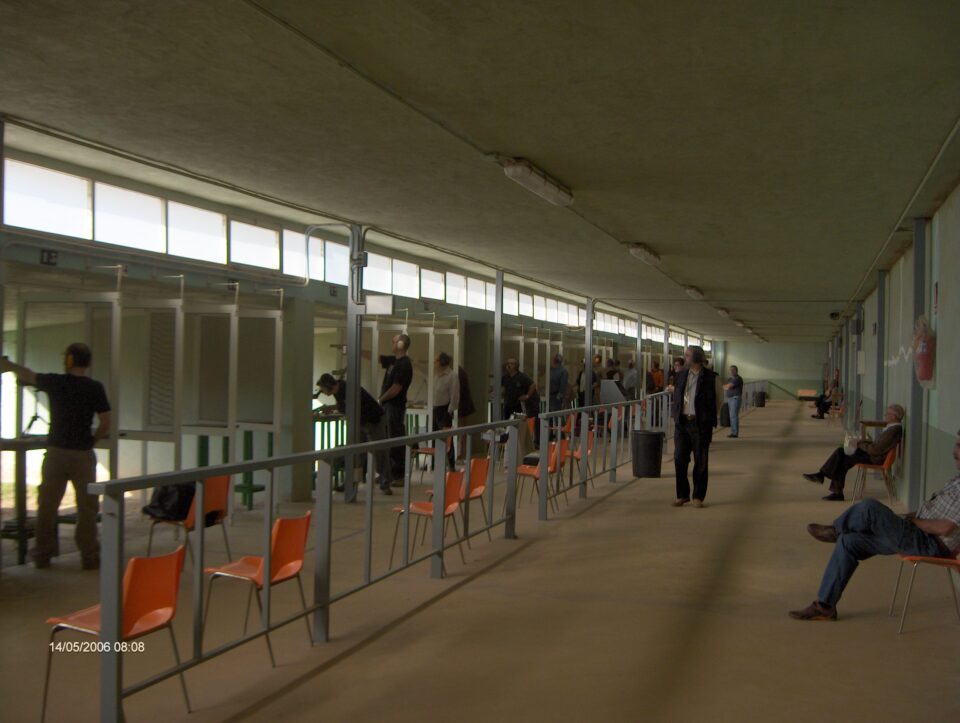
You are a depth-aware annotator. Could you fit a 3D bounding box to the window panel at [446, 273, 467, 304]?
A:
[{"bbox_3d":[-0.367,-1.139,17.298,0.060,0.470,1.030,1,0,17],"label":"window panel"}]

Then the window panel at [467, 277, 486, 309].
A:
[{"bbox_3d":[-0.048,-1.124,18.130,0.060,0.480,1.000,1,0,17],"label":"window panel"}]

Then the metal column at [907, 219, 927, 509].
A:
[{"bbox_3d":[4.231,0.161,10.474,0.120,3.070,0.120,1,0,17],"label":"metal column"}]

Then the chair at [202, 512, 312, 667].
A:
[{"bbox_3d":[-1.208,1.189,5.853,0.500,0.755,0.460,1,0,17],"label":"chair"}]

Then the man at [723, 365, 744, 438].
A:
[{"bbox_3d":[5.969,0.919,25.473,0.380,1.700,0.500,1,0,-22],"label":"man"}]

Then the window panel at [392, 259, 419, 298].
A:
[{"bbox_3d":[-1.024,-1.138,15.009,0.060,0.490,0.980,1,0,17],"label":"window panel"}]

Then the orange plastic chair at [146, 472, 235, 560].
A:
[{"bbox_3d":[-2.051,1.175,7.587,0.500,0.755,0.460,1,0,17],"label":"orange plastic chair"}]

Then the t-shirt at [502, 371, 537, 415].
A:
[{"bbox_3d":[0.636,0.512,17.898,0.500,0.710,0.300,1,0,32],"label":"t-shirt"}]

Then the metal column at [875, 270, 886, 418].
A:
[{"bbox_3d":[5.892,0.211,15.947,0.120,3.070,0.120,1,0,17],"label":"metal column"}]

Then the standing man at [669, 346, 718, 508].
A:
[{"bbox_3d":[2.475,0.746,12.467,0.500,1.810,0.360,1,0,35],"label":"standing man"}]

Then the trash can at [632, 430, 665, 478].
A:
[{"bbox_3d":[2.431,1.333,15.562,0.470,0.645,0.470,1,0,17],"label":"trash can"}]

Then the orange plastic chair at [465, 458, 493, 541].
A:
[{"bbox_3d":[-0.192,1.209,9.478,0.500,0.770,0.480,1,0,20],"label":"orange plastic chair"}]

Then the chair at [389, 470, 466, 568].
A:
[{"bbox_3d":[-0.398,1.202,8.349,0.500,0.770,0.480,1,0,21],"label":"chair"}]

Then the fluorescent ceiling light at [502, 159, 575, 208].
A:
[{"bbox_3d":[0.482,-1.426,8.702,0.190,0.120,1.600,1,0,17],"label":"fluorescent ceiling light"}]

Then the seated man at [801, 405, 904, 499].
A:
[{"bbox_3d":[4.537,1.103,13.139,1.170,1.180,0.550,1,0,17],"label":"seated man"}]

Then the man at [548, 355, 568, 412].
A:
[{"bbox_3d":[1.522,0.756,21.298,0.360,1.800,0.480,1,0,23],"label":"man"}]

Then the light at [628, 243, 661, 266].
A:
[{"bbox_3d":[2.147,-1.369,13.989,0.170,0.100,1.570,1,0,17],"label":"light"}]

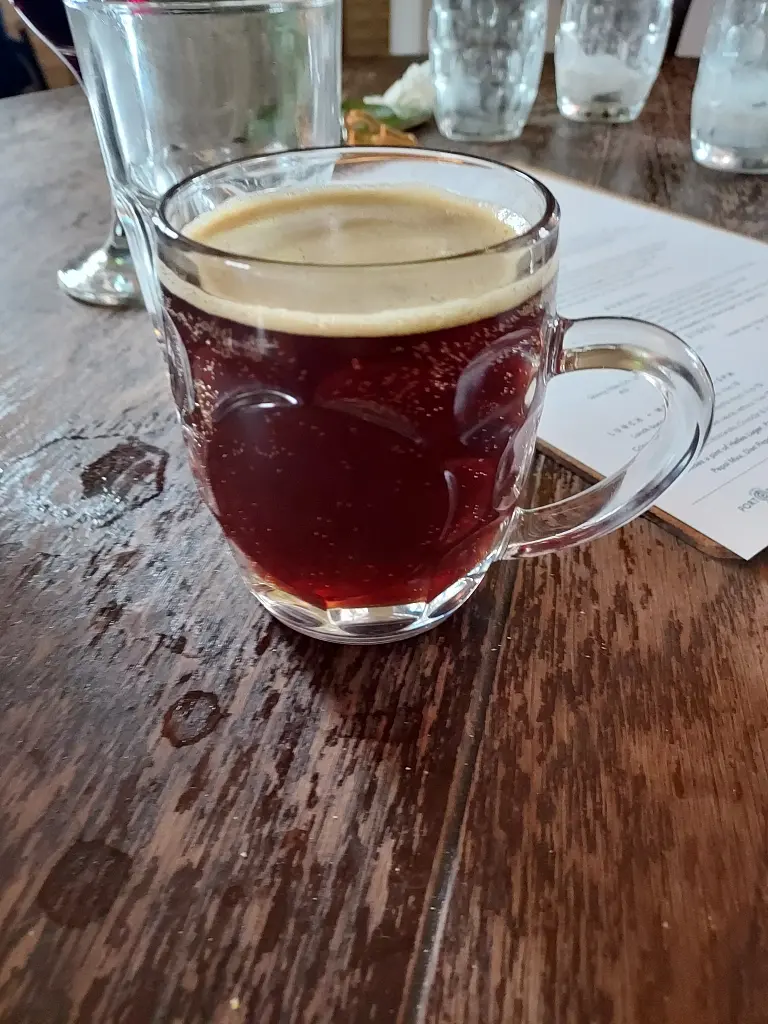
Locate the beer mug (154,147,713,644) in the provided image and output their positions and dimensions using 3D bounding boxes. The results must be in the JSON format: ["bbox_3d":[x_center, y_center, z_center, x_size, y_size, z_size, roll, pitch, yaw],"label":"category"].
[{"bbox_3d":[0.012,-0.026,0.201,0.142,0.117,0.103,13,41,15],"label":"beer mug"}]

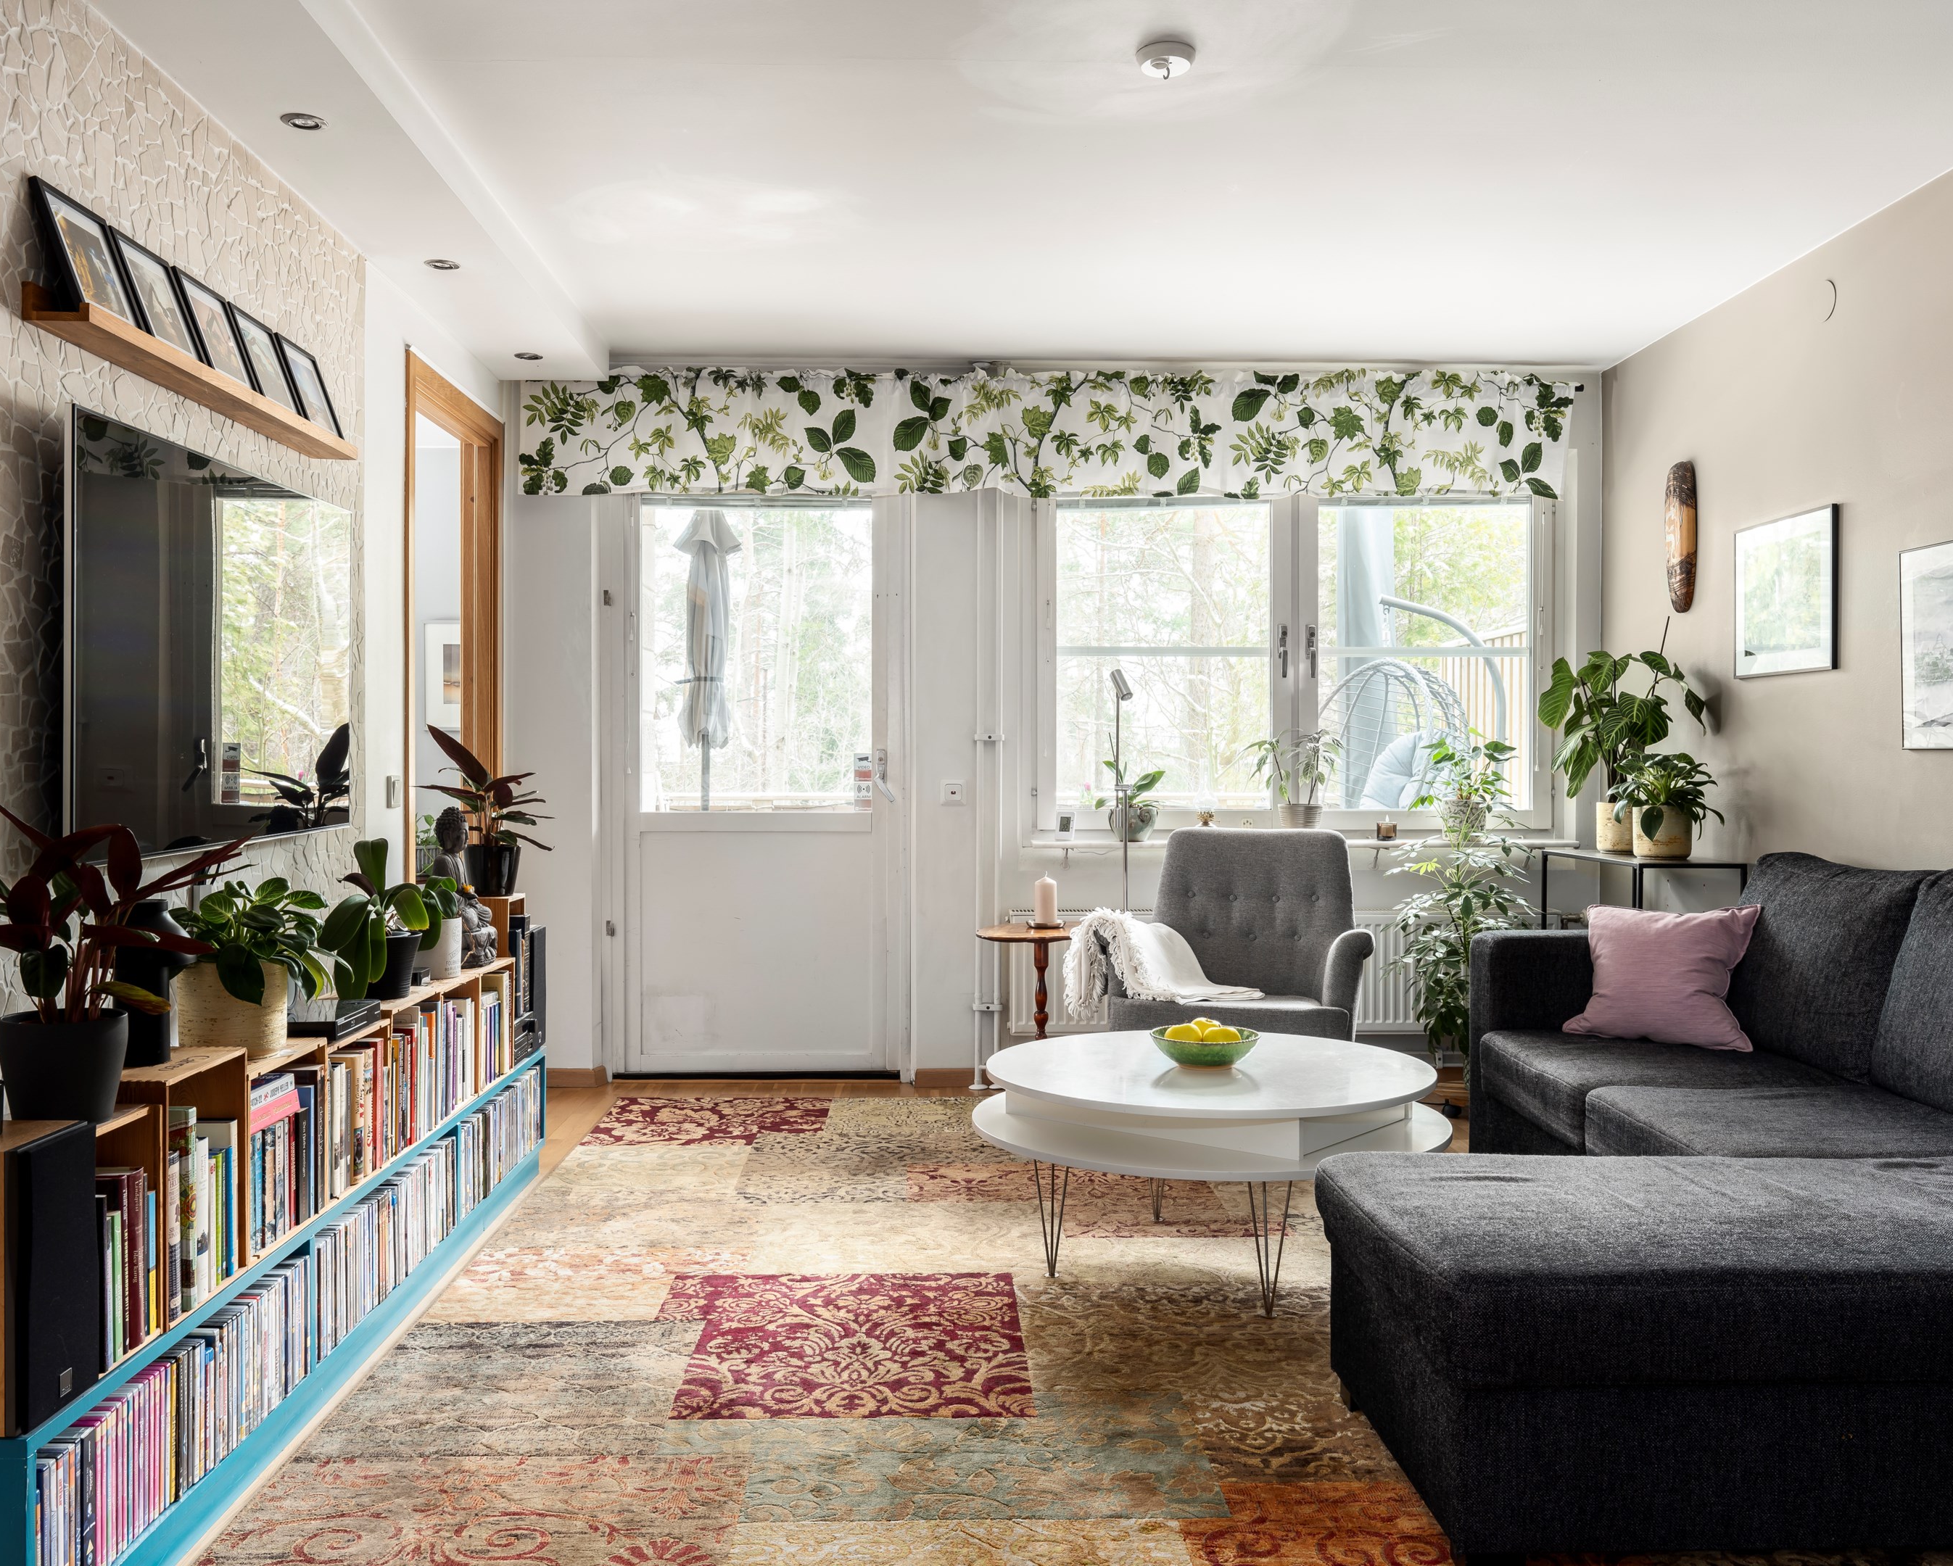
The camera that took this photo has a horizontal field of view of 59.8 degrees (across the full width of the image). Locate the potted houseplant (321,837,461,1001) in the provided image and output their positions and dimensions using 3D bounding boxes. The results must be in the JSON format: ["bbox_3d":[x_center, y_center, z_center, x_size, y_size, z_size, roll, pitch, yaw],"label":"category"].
[{"bbox_3d":[-1.230,0.278,3.530,0.265,0.332,0.250,0,1,-1],"label":"potted houseplant"}]

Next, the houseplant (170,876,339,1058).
[{"bbox_3d":[-1.179,0.295,2.769,0.255,0.281,0.255,0,1,-2],"label":"houseplant"}]

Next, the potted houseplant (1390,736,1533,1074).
[{"bbox_3d":[1.526,0.394,5.300,0.430,1.079,0.410,0,1,-2],"label":"potted houseplant"}]

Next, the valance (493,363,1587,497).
[{"bbox_3d":[0.242,-1.135,5.523,3.443,0.414,0.090,0,1,-1],"label":"valance"}]

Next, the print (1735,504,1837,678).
[{"bbox_3d":[2.124,-0.487,4.456,0.025,0.404,0.518,0,1,-1],"label":"print"}]

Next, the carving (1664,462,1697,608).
[{"bbox_3d":[2.093,-0.736,5.077,0.060,0.452,0.130,0,1,-1],"label":"carving"}]

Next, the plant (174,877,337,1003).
[{"bbox_3d":[-1.172,0.253,2.759,0.250,0.197,0.250,0,1,-2],"label":"plant"}]

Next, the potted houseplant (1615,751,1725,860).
[{"bbox_3d":[1.997,0.068,4.906,0.290,0.310,0.290,0,1,-1],"label":"potted houseplant"}]

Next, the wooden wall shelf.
[{"bbox_3d":[-1.418,-0.744,3.194,0.102,0.059,1.220,0,1,-2],"label":"wooden wall shelf"}]

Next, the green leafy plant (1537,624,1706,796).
[{"bbox_3d":[1.948,-0.208,5.133,0.470,0.520,0.410,0,1,-2],"label":"green leafy plant"}]

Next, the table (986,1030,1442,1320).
[{"bbox_3d":[0.501,0.815,3.648,1.015,0.422,1.015,0,1,0],"label":"table"}]

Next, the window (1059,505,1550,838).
[{"bbox_3d":[1.076,-0.440,5.724,1.691,1.209,0.100,0,1,-1],"label":"window"}]

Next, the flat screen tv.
[{"bbox_3d":[-1.430,-0.244,3.243,0.050,0.709,1.233,0,1,-1],"label":"flat screen tv"}]

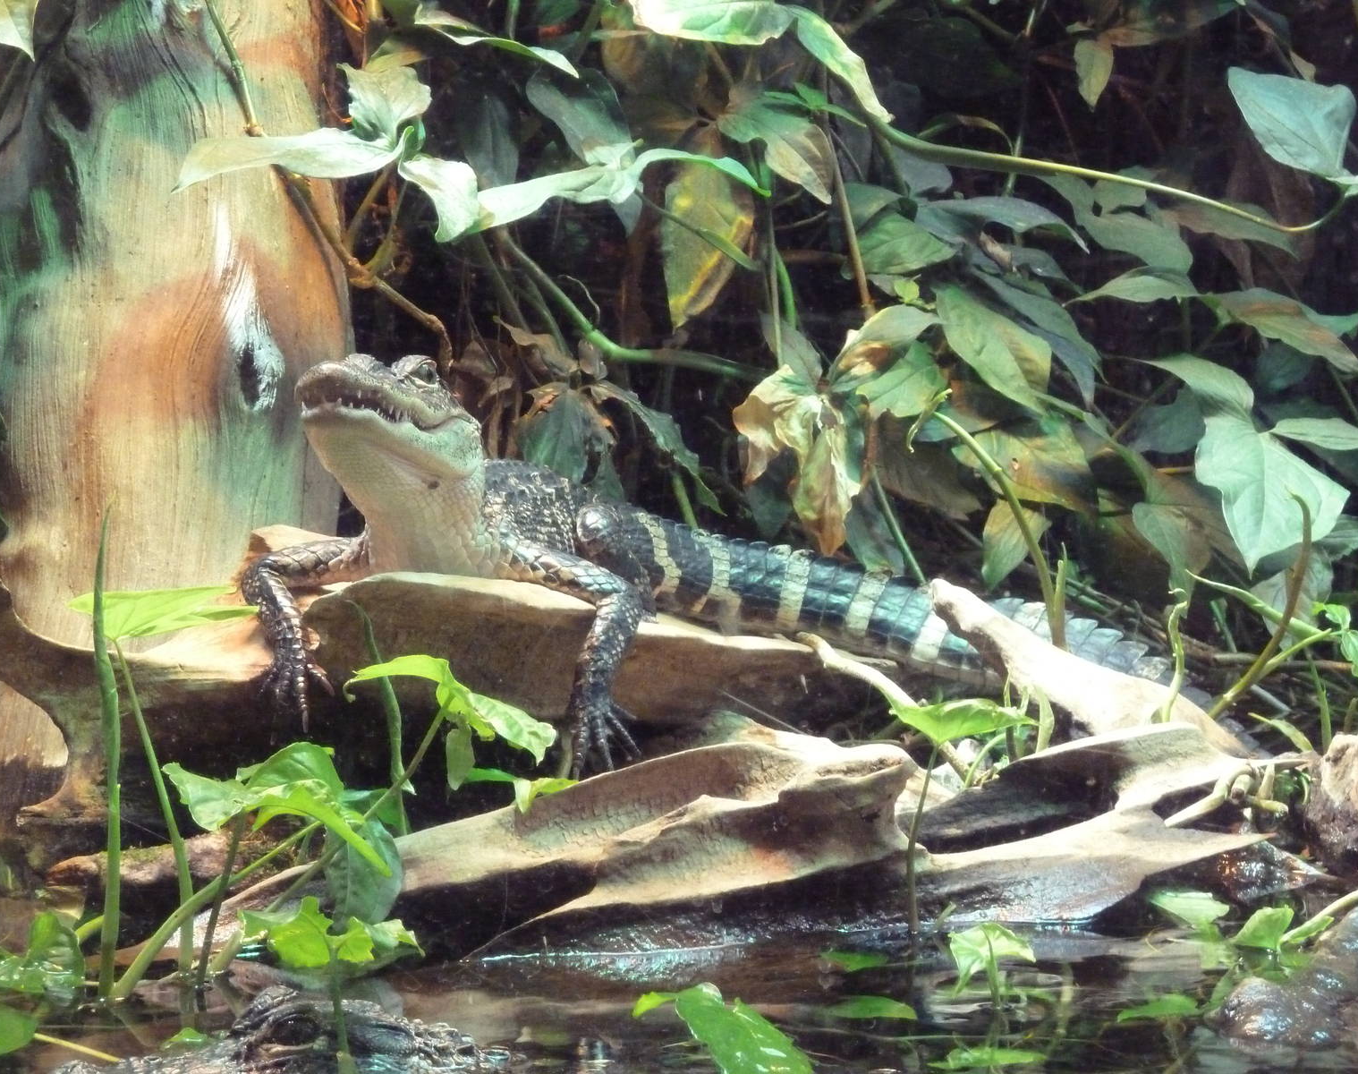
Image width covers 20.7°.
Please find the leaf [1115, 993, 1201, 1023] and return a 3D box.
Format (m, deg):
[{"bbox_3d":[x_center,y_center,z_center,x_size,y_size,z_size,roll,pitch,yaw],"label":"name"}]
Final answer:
[{"bbox_3d":[0.223,0.220,1.740,0.038,0.009,0.028,-1,8,-6],"label":"leaf"}]

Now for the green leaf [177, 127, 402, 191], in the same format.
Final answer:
[{"bbox_3d":[-0.256,-0.248,2.444,0.148,0.040,0.073,0,8,0],"label":"green leaf"}]

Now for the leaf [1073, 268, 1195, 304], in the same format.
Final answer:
[{"bbox_3d":[0.350,-0.192,2.860,0.099,0.025,0.052,-2,8,-11],"label":"leaf"}]

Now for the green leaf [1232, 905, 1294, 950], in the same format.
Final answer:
[{"bbox_3d":[0.352,0.236,2.246,0.039,0.022,0.031,0,8,0],"label":"green leaf"}]

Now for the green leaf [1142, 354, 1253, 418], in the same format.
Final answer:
[{"bbox_3d":[0.296,-0.086,2.120,0.066,0.016,0.038,18,30,2],"label":"green leaf"}]

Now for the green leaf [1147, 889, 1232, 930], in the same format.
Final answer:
[{"bbox_3d":[0.314,0.229,2.288,0.051,0.018,0.036,0,8,0],"label":"green leaf"}]

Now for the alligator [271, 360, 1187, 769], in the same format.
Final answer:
[{"bbox_3d":[0.062,0.006,2.660,0.820,0.300,0.310,-6,9,-40],"label":"alligator"}]

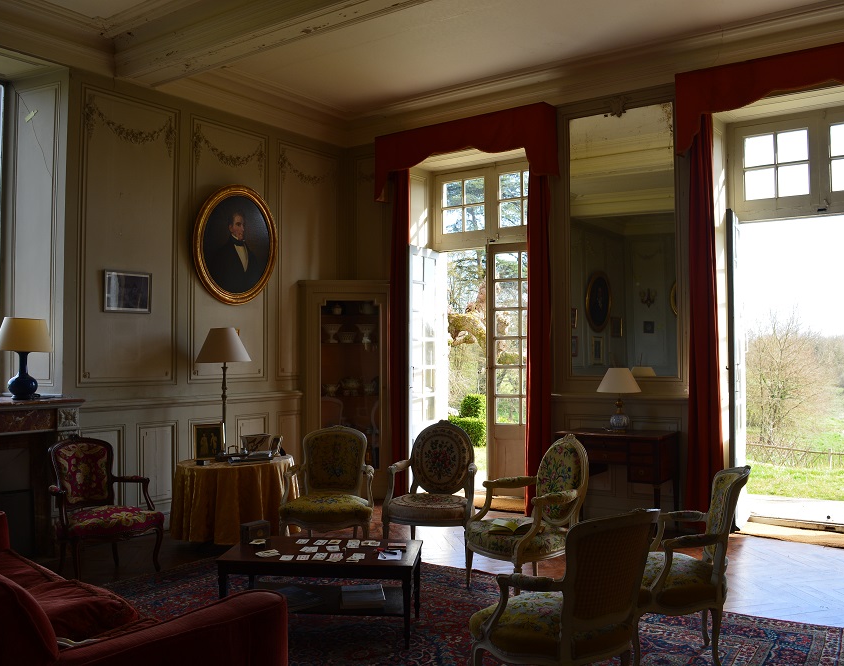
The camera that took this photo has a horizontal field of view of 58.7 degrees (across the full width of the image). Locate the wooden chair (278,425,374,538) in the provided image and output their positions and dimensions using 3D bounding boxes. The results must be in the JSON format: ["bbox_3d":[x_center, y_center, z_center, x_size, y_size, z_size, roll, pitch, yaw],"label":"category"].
[{"bbox_3d":[-0.628,1.105,5.250,0.631,0.877,0.594,0,-1,-3],"label":"wooden chair"}]

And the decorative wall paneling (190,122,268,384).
[{"bbox_3d":[-1.768,-0.729,6.942,0.060,2.390,0.890,-2,-2,38],"label":"decorative wall paneling"}]

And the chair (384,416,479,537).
[{"bbox_3d":[0.094,1.091,5.264,0.616,0.906,0.594,0,-1,11],"label":"chair"}]

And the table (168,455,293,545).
[{"bbox_3d":[-1.416,1.247,5.747,0.943,0.602,0.943,0,-1,0],"label":"table"}]

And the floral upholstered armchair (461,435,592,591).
[{"bbox_3d":[0.680,1.149,4.691,0.620,0.960,0.600,1,-2,-30],"label":"floral upholstered armchair"}]

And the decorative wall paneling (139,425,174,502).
[{"bbox_3d":[-2.242,1.107,6.294,0.050,0.680,0.375,-2,-2,38],"label":"decorative wall paneling"}]

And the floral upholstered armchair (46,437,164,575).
[{"bbox_3d":[-2.165,1.184,5.105,0.620,0.930,0.600,2,-3,-45],"label":"floral upholstered armchair"}]

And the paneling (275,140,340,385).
[{"bbox_3d":[-1.081,-0.669,7.235,0.051,2.238,0.829,-1,-1,36],"label":"paneling"}]

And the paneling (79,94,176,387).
[{"bbox_3d":[-2.193,-0.697,5.680,0.051,2.209,0.857,-1,-1,36],"label":"paneling"}]

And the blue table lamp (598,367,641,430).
[{"bbox_3d":[1.512,0.517,5.734,0.348,0.493,0.348,-1,-1,36],"label":"blue table lamp"}]

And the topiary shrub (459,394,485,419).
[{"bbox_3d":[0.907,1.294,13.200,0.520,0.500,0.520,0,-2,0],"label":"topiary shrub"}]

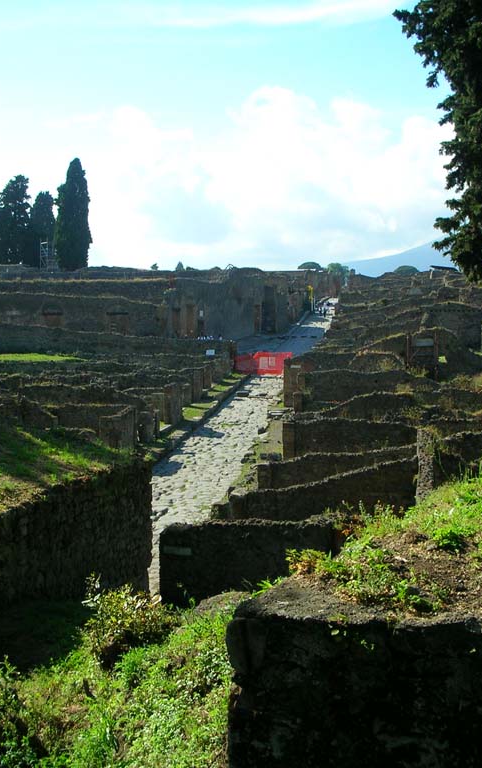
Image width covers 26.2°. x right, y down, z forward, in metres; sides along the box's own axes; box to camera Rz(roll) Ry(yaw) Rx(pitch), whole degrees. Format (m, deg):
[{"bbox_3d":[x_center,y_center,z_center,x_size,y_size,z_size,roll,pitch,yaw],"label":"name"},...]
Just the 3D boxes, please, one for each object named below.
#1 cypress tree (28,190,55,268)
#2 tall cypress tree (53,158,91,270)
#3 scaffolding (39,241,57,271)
[{"bbox_3d":[-32.067,-24.488,166.429,4.822,13.057,4.822,-1,6,-11],"label":"cypress tree"},{"bbox_3d":[-26.241,-26.195,161.244,5.918,17.562,5.918,-1,6,-9],"label":"tall cypress tree"},{"bbox_3d":[-29.163,-19.464,156.862,2.400,4.813,1.700,-1,6,-10],"label":"scaffolding"}]

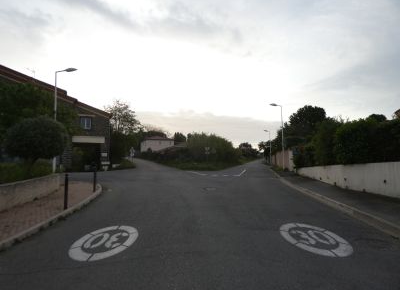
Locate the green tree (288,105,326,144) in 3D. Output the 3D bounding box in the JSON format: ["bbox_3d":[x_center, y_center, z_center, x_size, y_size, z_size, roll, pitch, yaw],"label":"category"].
[{"bbox_3d":[14.021,-1.168,36.000,5.300,7.900,5.300,0,-2,0],"label":"green tree"}]

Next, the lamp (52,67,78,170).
[{"bbox_3d":[-8.634,-1.380,17.800,1.550,7.100,0.350,0,-2,0],"label":"lamp"}]

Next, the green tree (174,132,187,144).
[{"bbox_3d":[-6.188,-0.476,88.000,4.300,7.000,4.300,0,-2,0],"label":"green tree"}]

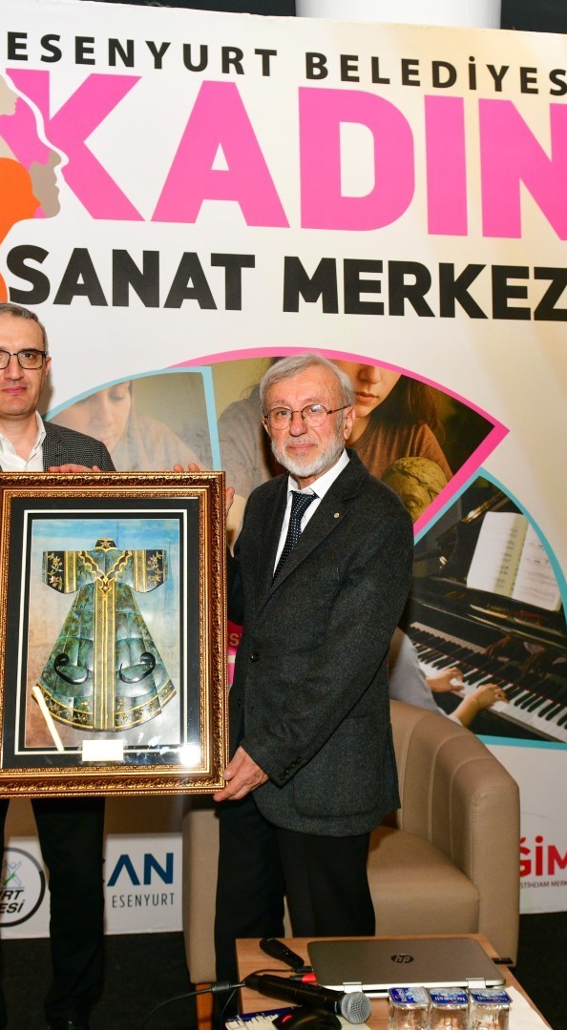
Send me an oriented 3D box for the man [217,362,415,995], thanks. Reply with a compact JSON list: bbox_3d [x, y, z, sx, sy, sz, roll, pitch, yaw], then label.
[{"bbox_3d":[0.045,0.450,2.280,0.520,1.630,0.440,1,1,43],"label":"man"}]

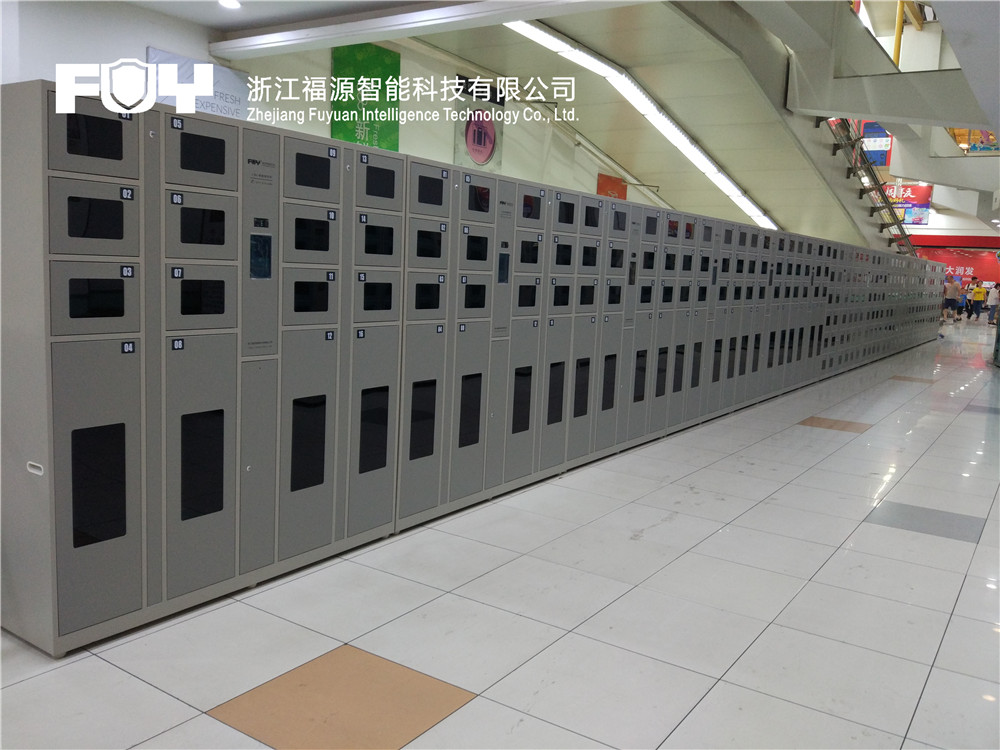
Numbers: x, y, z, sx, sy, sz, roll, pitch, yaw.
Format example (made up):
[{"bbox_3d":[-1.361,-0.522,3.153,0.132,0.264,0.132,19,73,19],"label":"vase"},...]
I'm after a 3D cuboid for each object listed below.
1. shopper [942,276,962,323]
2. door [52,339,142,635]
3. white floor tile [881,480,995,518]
[{"bbox_3d":[16.764,-2.837,30.000,0.560,1.720,0.380,8,9,37],"label":"shopper"},{"bbox_3d":[-1.422,0.388,2.872,0.020,1.023,0.311,7,9,34],"label":"door"},{"bbox_3d":[2.895,0.825,5.316,0.600,0.012,0.600,7,9,34],"label":"white floor tile"}]

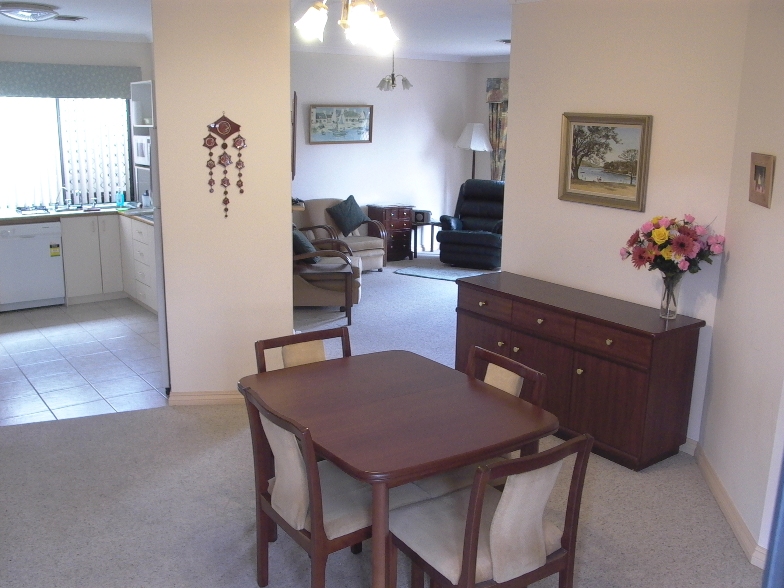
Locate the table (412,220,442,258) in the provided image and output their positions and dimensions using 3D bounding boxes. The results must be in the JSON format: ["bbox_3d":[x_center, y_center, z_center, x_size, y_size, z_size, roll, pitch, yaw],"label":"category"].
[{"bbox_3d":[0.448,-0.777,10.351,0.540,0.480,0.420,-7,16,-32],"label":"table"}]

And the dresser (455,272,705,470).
[{"bbox_3d":[1.084,0.407,4.733,0.500,0.765,1.590,-9,16,-35],"label":"dresser"}]

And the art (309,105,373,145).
[{"bbox_3d":[-0.636,-2.164,9.553,0.900,0.480,0.035,-7,16,-32],"label":"art"}]

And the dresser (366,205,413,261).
[{"bbox_3d":[-0.020,-0.816,9.958,0.430,0.720,0.370,-7,16,-32],"label":"dresser"}]

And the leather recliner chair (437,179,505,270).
[{"bbox_3d":[1.205,-0.901,9.575,0.860,1.030,0.910,7,15,24],"label":"leather recliner chair"}]

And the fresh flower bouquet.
[{"bbox_3d":[1.548,-0.133,4.145,0.430,0.570,0.530,-9,16,-35],"label":"fresh flower bouquet"}]

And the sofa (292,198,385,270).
[{"bbox_3d":[-0.584,-0.739,9.113,0.800,0.860,0.850,-9,17,-36],"label":"sofa"}]

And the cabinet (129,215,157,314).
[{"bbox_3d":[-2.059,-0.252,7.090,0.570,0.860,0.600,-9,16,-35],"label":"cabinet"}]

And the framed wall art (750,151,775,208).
[{"bbox_3d":[1.621,-0.497,3.262,0.020,0.220,0.270,3,13,7],"label":"framed wall art"}]

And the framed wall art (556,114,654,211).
[{"bbox_3d":[1.248,-0.790,4.418,0.050,0.540,0.635,-9,17,-36],"label":"framed wall art"}]

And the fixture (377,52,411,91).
[{"bbox_3d":[0.023,-2.296,7.370,0.380,0.560,0.380,1,13,0],"label":"fixture"}]

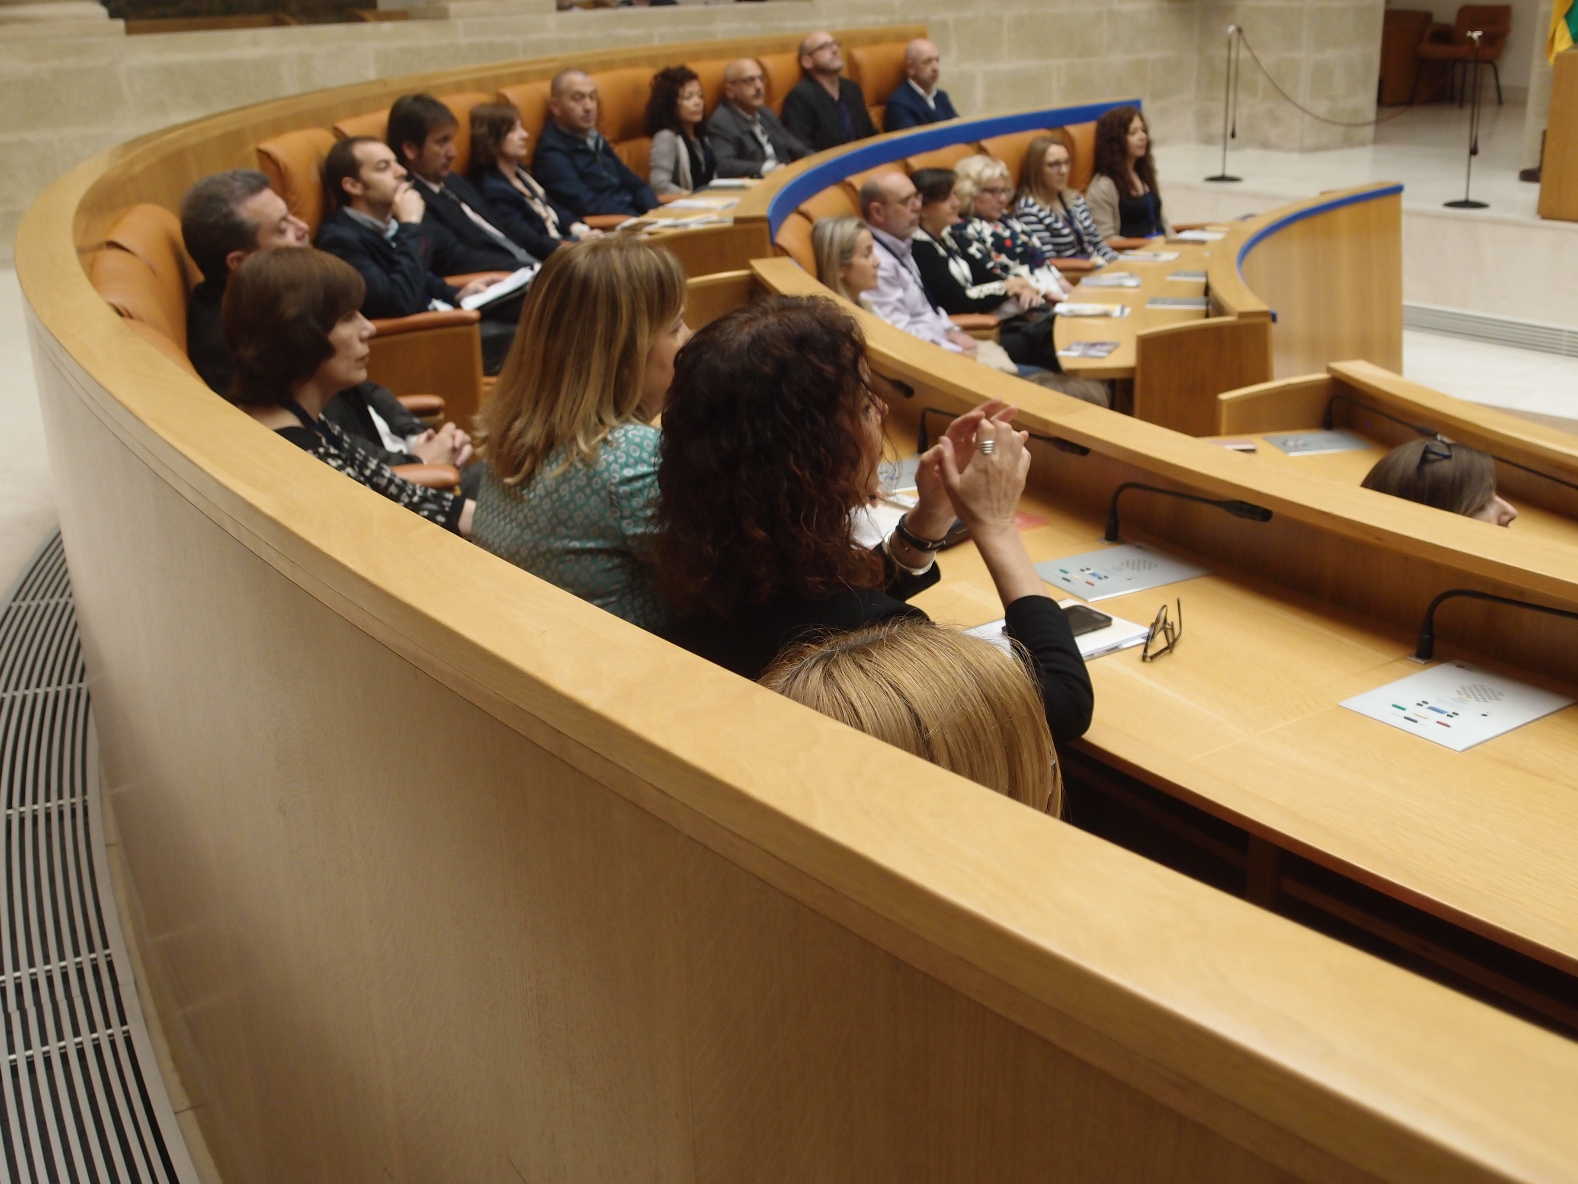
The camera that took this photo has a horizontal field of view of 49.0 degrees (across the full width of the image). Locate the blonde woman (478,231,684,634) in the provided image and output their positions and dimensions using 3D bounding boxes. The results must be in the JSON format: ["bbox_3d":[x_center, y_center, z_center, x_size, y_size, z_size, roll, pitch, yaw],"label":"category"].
[{"bbox_3d":[-0.202,0.061,2.823,0.750,1.250,0.500,-13,23,-28],"label":"blonde woman"}]

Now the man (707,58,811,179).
[{"bbox_3d":[0.012,-1.905,8.390,0.800,1.290,0.530,16,27,39],"label":"man"}]

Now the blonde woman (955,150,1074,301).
[{"bbox_3d":[0.896,-0.968,6.298,0.820,1.201,0.520,11,24,33],"label":"blonde woman"}]

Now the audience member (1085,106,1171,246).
[{"bbox_3d":[1.578,-1.422,7.398,0.820,1.250,0.500,13,25,35],"label":"audience member"}]

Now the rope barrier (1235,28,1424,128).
[{"bbox_3d":[3.339,-3.065,10.372,0.040,0.541,1.750,-17,25,-34],"label":"rope barrier"}]

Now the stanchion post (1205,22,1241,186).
[{"bbox_3d":[2.829,-3.157,11.200,0.260,0.954,0.260,3,21,13],"label":"stanchion post"}]

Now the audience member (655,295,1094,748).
[{"bbox_3d":[0.113,0.250,2.231,0.760,1.280,0.550,-13,23,-29],"label":"audience member"}]

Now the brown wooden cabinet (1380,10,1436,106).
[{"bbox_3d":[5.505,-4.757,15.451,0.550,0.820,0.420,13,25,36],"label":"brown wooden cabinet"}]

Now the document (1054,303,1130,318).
[{"bbox_3d":[1.131,-1.045,6.438,0.260,0.020,0.180,9,22,27],"label":"document"}]

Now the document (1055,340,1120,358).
[{"bbox_3d":[1.014,-0.820,5.840,0.165,0.010,0.240,7,22,23],"label":"document"}]

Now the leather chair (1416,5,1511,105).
[{"bbox_3d":[6.037,-4.803,15.502,0.600,0.860,0.620,-13,23,-27],"label":"leather chair"}]

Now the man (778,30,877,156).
[{"bbox_3d":[0.360,-2.109,8.779,0.540,1.376,0.800,-20,27,-40],"label":"man"}]

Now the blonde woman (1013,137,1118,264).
[{"bbox_3d":[1.407,-1.532,8.205,0.780,1.210,0.500,13,24,34],"label":"blonde woman"}]

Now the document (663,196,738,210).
[{"bbox_3d":[-0.391,-1.719,7.672,0.297,0.020,0.210,0,21,5],"label":"document"}]

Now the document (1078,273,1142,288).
[{"bbox_3d":[1.333,-1.294,7.187,0.280,0.030,0.210,1,21,7],"label":"document"}]

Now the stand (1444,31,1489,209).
[{"bbox_3d":[3.856,-2.656,9.727,0.275,0.943,0.275,5,21,20],"label":"stand"}]

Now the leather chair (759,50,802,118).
[{"bbox_3d":[0.290,-2.286,9.380,0.740,1.200,0.680,14,25,36],"label":"leather chair"}]

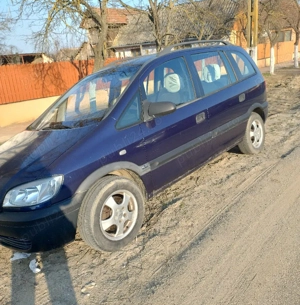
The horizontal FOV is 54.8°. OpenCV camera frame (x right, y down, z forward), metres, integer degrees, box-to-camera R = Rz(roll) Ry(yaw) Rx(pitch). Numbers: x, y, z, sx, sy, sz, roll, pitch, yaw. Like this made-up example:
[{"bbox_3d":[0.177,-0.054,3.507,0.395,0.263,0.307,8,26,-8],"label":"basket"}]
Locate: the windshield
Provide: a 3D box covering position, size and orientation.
[{"bbox_3d":[-0.745,-0.568,3.041,1.400,0.150,1.060,2,46,44],"label":"windshield"}]

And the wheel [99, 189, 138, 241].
[{"bbox_3d":[-0.295,0.523,2.458,0.160,0.416,0.416,1,18,43],"label":"wheel"}]

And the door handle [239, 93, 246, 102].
[{"bbox_3d":[1.222,-0.728,3.850,0.045,0.085,0.155,2,18,44],"label":"door handle"}]

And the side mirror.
[{"bbox_3d":[0.080,-0.385,2.617,0.240,0.175,0.180,2,18,44],"label":"side mirror"}]

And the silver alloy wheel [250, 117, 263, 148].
[{"bbox_3d":[1.521,-0.264,4.286,0.160,0.416,0.416,2,18,44],"label":"silver alloy wheel"}]

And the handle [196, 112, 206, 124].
[{"bbox_3d":[0.555,-0.378,3.176,0.045,0.088,0.155,2,18,44],"label":"handle"}]

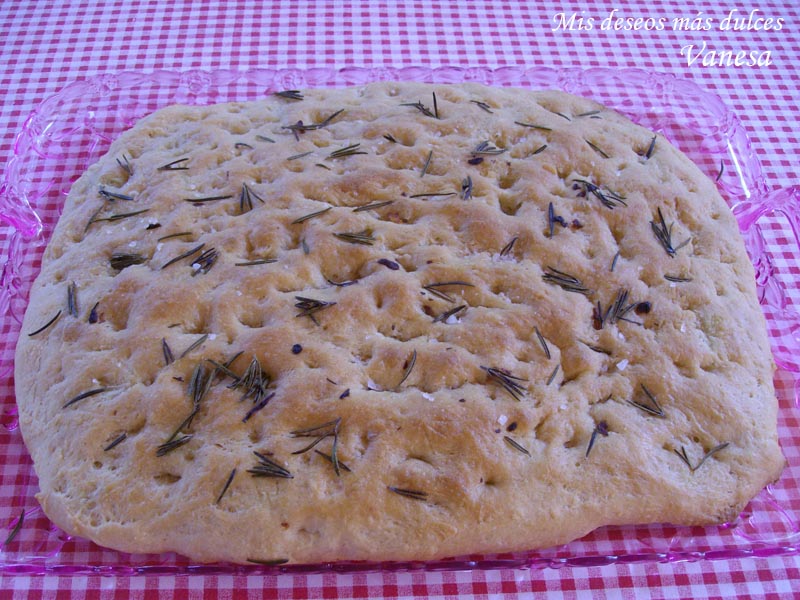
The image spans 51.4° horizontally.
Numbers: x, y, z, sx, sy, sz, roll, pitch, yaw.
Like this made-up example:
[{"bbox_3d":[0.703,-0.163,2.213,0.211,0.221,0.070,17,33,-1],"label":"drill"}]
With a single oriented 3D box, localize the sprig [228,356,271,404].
[{"bbox_3d":[-0.060,0.035,0.345,0.016,0.009,0.021,28,58,19],"label":"sprig"}]

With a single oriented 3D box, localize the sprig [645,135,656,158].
[{"bbox_3d":[0.133,-0.081,0.441,0.002,0.004,0.021,20,56,14],"label":"sprig"}]

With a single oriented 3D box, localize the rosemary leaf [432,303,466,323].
[{"bbox_3d":[0.026,0.007,0.445,0.021,0.003,0.003,-26,58,-18],"label":"rosemary leaf"}]

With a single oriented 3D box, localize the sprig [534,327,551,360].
[{"bbox_3d":[0.066,0.020,0.387,0.003,0.003,0.019,-13,55,-11],"label":"sprig"}]

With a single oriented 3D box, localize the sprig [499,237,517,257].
[{"bbox_3d":[0.052,-0.025,0.392,0.003,0.004,0.015,34,60,22],"label":"sprig"}]

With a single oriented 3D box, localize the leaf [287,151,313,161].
[{"bbox_3d":[-0.052,-0.075,0.430,0.015,0.003,0.002,-20,56,-15],"label":"leaf"}]

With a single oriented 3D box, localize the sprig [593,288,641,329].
[{"bbox_3d":[0.118,0.005,0.448,0.023,0.008,0.026,12,55,8],"label":"sprig"}]

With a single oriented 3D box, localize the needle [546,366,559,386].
[{"bbox_3d":[0.065,0.032,0.352,0.002,0.002,0.013,25,57,17],"label":"needle"}]

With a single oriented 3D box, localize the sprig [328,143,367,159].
[{"bbox_3d":[-0.030,-0.083,0.464,0.022,0.004,0.009,-8,54,-8],"label":"sprig"}]

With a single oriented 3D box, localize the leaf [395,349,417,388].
[{"bbox_3d":[0.004,0.029,0.352,0.004,0.003,0.020,20,56,13],"label":"leaf"}]

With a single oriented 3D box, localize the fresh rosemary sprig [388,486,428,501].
[{"bbox_3d":[0.003,0.072,0.311,0.016,0.003,0.003,13,54,7],"label":"fresh rosemary sprig"}]

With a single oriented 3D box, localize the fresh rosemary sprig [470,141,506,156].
[{"bbox_3d":[0.049,-0.087,0.471,0.022,0.004,0.010,-7,54,-7],"label":"fresh rosemary sprig"}]

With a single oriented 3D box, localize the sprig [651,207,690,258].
[{"bbox_3d":[0.126,-0.032,0.388,0.014,0.005,0.030,-14,55,-12],"label":"sprig"}]

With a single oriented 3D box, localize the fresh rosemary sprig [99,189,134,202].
[{"bbox_3d":[-0.142,-0.051,0.412,0.021,0.005,0.007,21,56,14],"label":"fresh rosemary sprig"}]

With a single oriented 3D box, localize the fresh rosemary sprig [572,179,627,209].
[{"bbox_3d":[0.119,-0.063,0.497,0.037,0.008,0.015,35,60,23],"label":"fresh rosemary sprig"}]

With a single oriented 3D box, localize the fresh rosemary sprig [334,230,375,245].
[{"bbox_3d":[-0.023,-0.033,0.426,0.022,0.004,0.006,17,54,11],"label":"fresh rosemary sprig"}]

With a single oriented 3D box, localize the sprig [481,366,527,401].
[{"bbox_3d":[0.052,0.039,0.418,0.027,0.006,0.013,32,59,21],"label":"sprig"}]

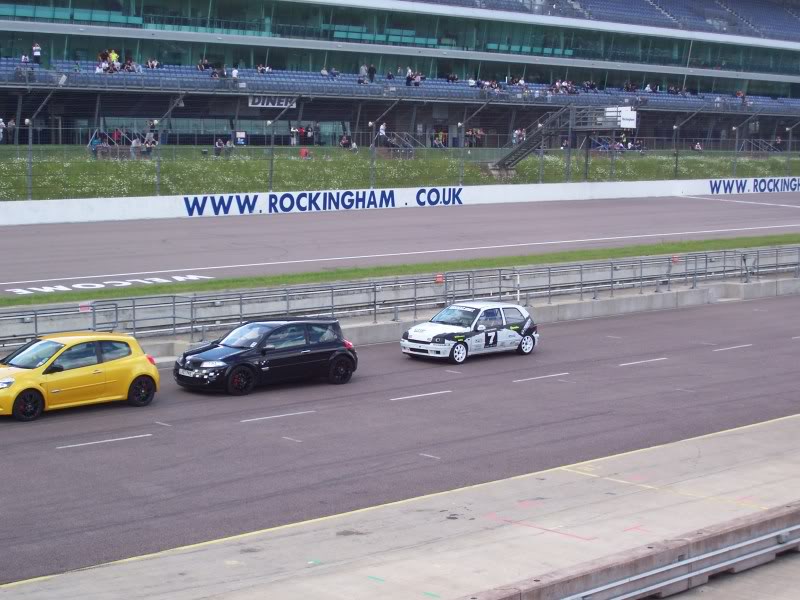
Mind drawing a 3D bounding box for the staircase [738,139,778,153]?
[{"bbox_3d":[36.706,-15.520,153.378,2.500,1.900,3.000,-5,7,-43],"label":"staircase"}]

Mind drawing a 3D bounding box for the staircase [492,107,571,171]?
[{"bbox_3d":[9.933,-12.272,115.222,1.600,4.600,6.400,-5,7,-43],"label":"staircase"}]

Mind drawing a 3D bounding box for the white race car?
[{"bbox_3d":[1.765,0.775,38.300,3.710,1.370,1.640,-5,7,-43],"label":"white race car"}]

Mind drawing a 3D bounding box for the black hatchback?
[{"bbox_3d":[-2.915,1.175,33.350,4.220,1.440,1.780,-4,7,-40],"label":"black hatchback"}]

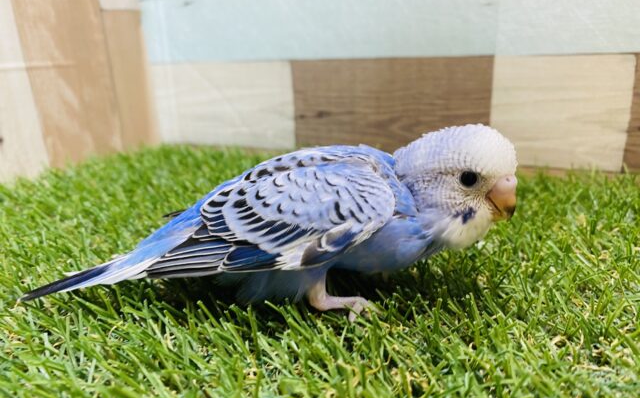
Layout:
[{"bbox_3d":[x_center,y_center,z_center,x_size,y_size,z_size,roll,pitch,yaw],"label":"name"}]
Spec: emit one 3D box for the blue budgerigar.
[{"bbox_3d":[-0.019,0.007,0.146,0.155,0.056,0.042,-2,17,1],"label":"blue budgerigar"}]

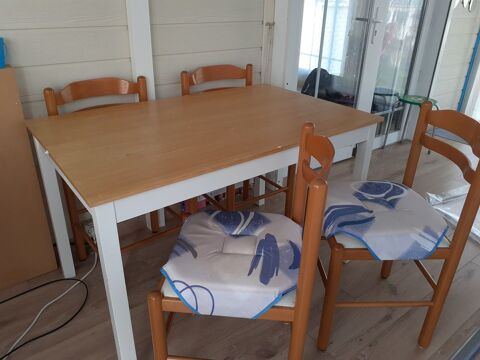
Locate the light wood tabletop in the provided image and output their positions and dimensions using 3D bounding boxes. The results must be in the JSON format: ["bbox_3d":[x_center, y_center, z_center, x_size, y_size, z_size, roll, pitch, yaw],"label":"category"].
[{"bbox_3d":[-0.113,-0.239,1.543,1.255,0.025,0.782,-18,33,-34],"label":"light wood tabletop"}]

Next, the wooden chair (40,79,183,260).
[{"bbox_3d":[-0.500,0.026,1.674,0.445,0.868,0.485,-19,33,-35],"label":"wooden chair"}]

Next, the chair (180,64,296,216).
[{"bbox_3d":[0.003,-0.135,2.021,0.445,0.868,0.485,-18,32,-33],"label":"chair"}]

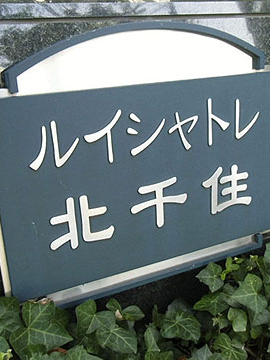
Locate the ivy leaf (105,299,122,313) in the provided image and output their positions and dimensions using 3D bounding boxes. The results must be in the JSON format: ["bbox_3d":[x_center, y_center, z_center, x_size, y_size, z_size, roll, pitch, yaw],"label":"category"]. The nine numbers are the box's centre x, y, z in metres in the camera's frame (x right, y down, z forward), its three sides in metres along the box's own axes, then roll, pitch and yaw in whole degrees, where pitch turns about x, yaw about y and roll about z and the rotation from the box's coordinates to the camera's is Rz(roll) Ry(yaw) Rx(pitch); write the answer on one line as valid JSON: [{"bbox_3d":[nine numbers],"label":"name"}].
[{"bbox_3d":[-0.038,0.223,0.590,0.032,0.009,0.019,40,62,17],"label":"ivy leaf"}]

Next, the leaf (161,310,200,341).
[{"bbox_3d":[0.081,0.262,0.595,0.075,0.066,0.019,-7,-13,-7],"label":"leaf"}]

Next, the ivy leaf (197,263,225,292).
[{"bbox_3d":[0.144,0.189,0.645,0.051,0.058,0.012,-6,-26,-1],"label":"ivy leaf"}]

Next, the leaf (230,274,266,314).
[{"bbox_3d":[0.216,0.214,0.628,0.071,0.075,0.019,-5,-11,0],"label":"leaf"}]

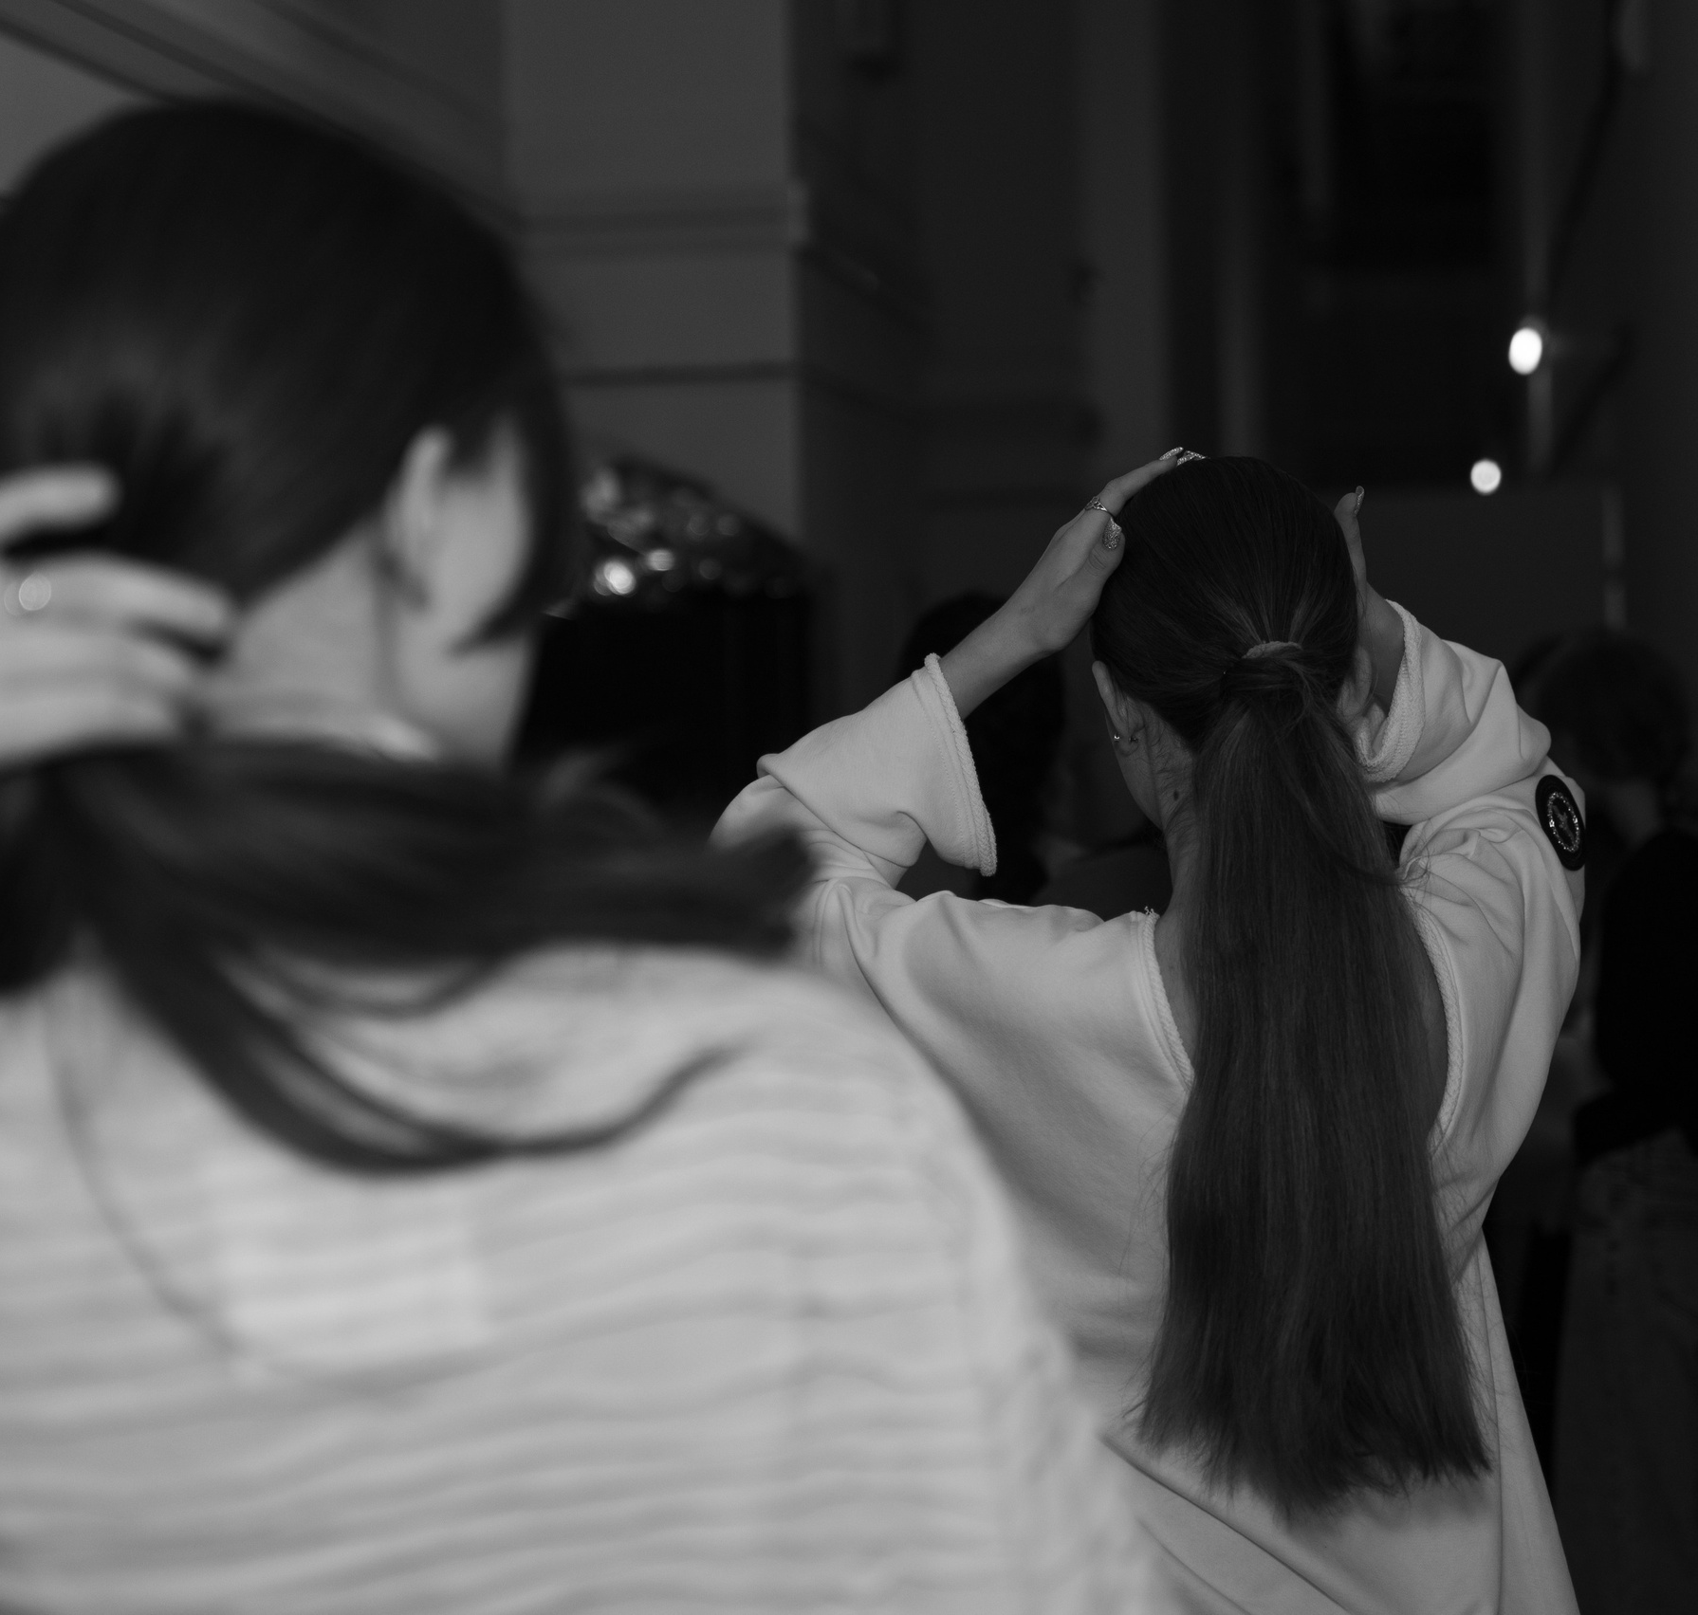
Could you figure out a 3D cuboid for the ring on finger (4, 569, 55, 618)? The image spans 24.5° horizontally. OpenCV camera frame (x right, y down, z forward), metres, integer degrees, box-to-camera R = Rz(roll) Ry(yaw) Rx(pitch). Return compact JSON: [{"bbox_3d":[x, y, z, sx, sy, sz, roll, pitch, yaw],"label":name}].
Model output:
[{"bbox_3d":[-0.268,-0.069,1.280,0.005,0.020,0.020,6,-16,-12],"label":"ring on finger"}]

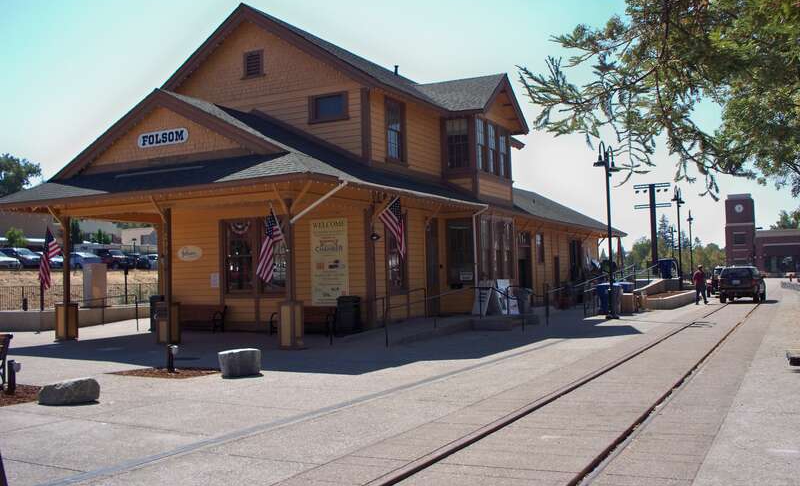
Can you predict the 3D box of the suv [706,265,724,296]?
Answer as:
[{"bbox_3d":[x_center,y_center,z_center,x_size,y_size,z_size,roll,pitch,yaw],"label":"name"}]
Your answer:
[{"bbox_3d":[19.419,2.189,47.338,1.850,1.800,4.600,-3,-3,28],"label":"suv"}]

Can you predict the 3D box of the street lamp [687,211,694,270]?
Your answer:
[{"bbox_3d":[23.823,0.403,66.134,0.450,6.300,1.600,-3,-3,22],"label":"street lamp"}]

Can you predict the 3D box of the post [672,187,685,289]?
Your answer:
[{"bbox_3d":[16.887,-0.202,48.934,0.420,6.300,1.800,-3,-3,28],"label":"post"}]

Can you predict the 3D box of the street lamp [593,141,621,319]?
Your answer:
[{"bbox_3d":[7.640,-0.399,29.635,0.420,6.350,1.900,-3,-3,28],"label":"street lamp"}]

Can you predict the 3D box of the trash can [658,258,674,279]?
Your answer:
[{"bbox_3d":[14.167,1.371,43.000,0.760,1.130,0.780,0,-3,-28],"label":"trash can"}]

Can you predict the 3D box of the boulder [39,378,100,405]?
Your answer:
[{"bbox_3d":[-4.696,2.118,11.500,0.780,0.360,0.480,-2,-2,1],"label":"boulder"}]

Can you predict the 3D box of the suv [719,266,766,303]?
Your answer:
[{"bbox_3d":[16.335,1.971,38.637,1.770,1.730,4.450,-3,-3,29],"label":"suv"}]

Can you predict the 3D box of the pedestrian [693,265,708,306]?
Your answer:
[{"bbox_3d":[13.698,1.916,36.938,0.500,1.800,0.550,-1,-2,-6],"label":"pedestrian"}]

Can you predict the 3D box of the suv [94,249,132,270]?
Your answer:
[{"bbox_3d":[-25.635,1.433,72.000,1.860,1.800,4.600,1,-3,-45],"label":"suv"}]

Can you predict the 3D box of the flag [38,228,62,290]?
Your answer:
[{"bbox_3d":[-10.672,0.473,24.700,0.300,1.880,0.720,-3,-3,37],"label":"flag"}]

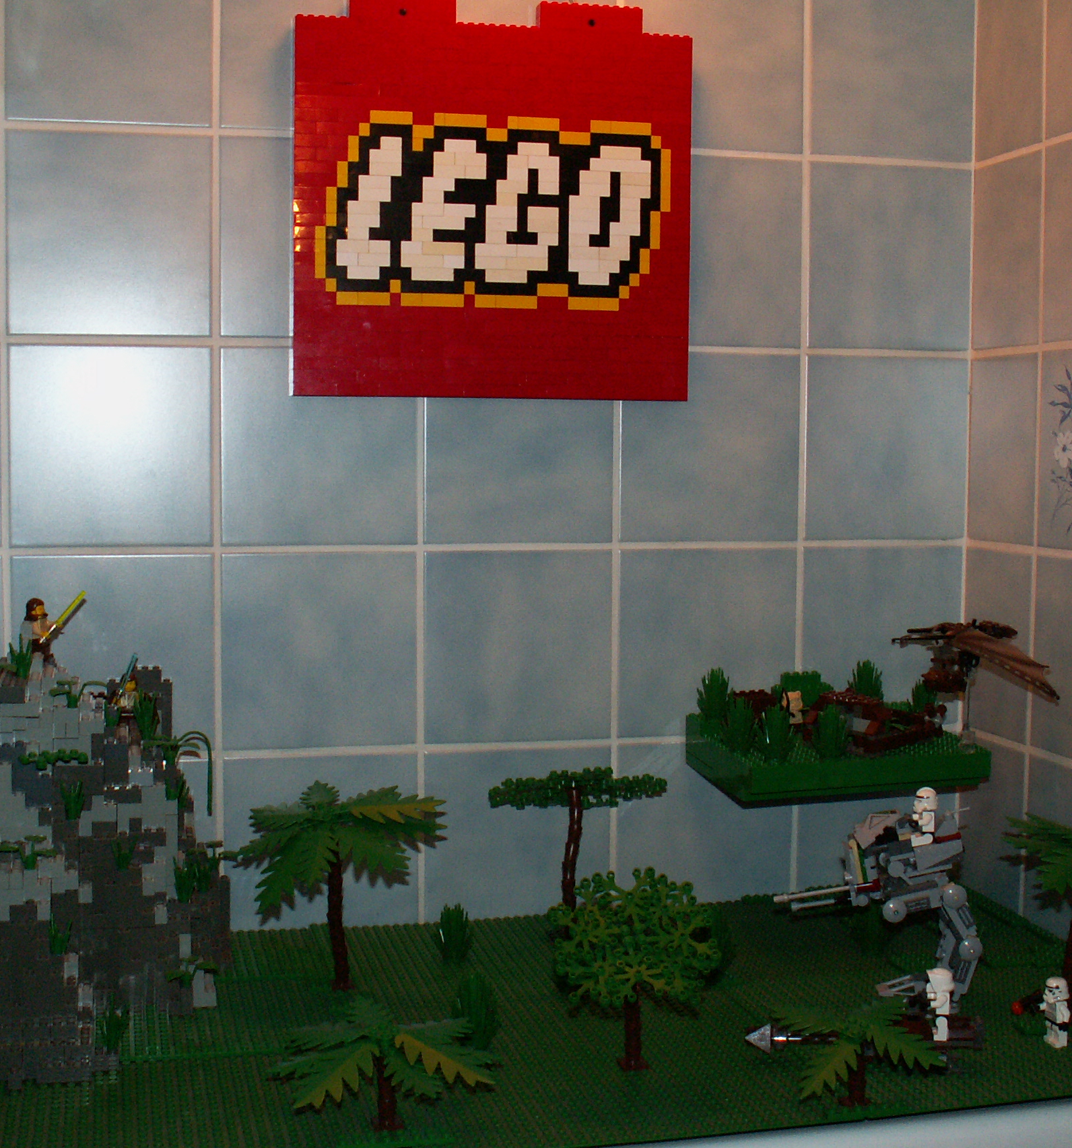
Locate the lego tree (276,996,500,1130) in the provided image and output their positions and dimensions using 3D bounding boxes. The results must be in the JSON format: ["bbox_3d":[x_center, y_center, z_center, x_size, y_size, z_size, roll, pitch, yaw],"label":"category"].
[{"bbox_3d":[-0.083,0.272,0.942,0.125,0.063,0.115,-1,5,-13],"label":"lego tree"}]

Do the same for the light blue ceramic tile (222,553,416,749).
[{"bbox_3d":[-0.163,0.058,1.308,0.148,0.148,0.008,-1,4,-13],"label":"light blue ceramic tile"}]

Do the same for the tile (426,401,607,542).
[{"bbox_3d":[-0.012,-0.098,1.327,0.149,0.149,0.008,-1,5,-13],"label":"tile"}]

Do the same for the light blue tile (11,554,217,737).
[{"bbox_3d":[-0.312,0.059,1.275,0.148,0.148,0.008,-1,4,-13],"label":"light blue tile"}]

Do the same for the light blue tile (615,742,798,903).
[{"bbox_3d":[0.135,0.203,1.387,0.149,0.141,0.008,-1,5,-13],"label":"light blue tile"}]

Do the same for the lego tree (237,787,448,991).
[{"bbox_3d":[-0.141,0.216,1.175,0.149,0.132,0.136,-1,5,-13],"label":"lego tree"}]

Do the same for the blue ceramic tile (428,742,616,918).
[{"bbox_3d":[-0.014,0.206,1.353,0.148,0.145,0.008,-1,4,-13],"label":"blue ceramic tile"}]

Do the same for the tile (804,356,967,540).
[{"bbox_3d":[0.287,-0.103,1.415,0.144,0.152,0.010,-1,5,-13],"label":"tile"}]

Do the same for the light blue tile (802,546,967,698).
[{"bbox_3d":[0.286,0.052,1.427,0.144,0.152,0.010,-1,5,-13],"label":"light blue tile"}]

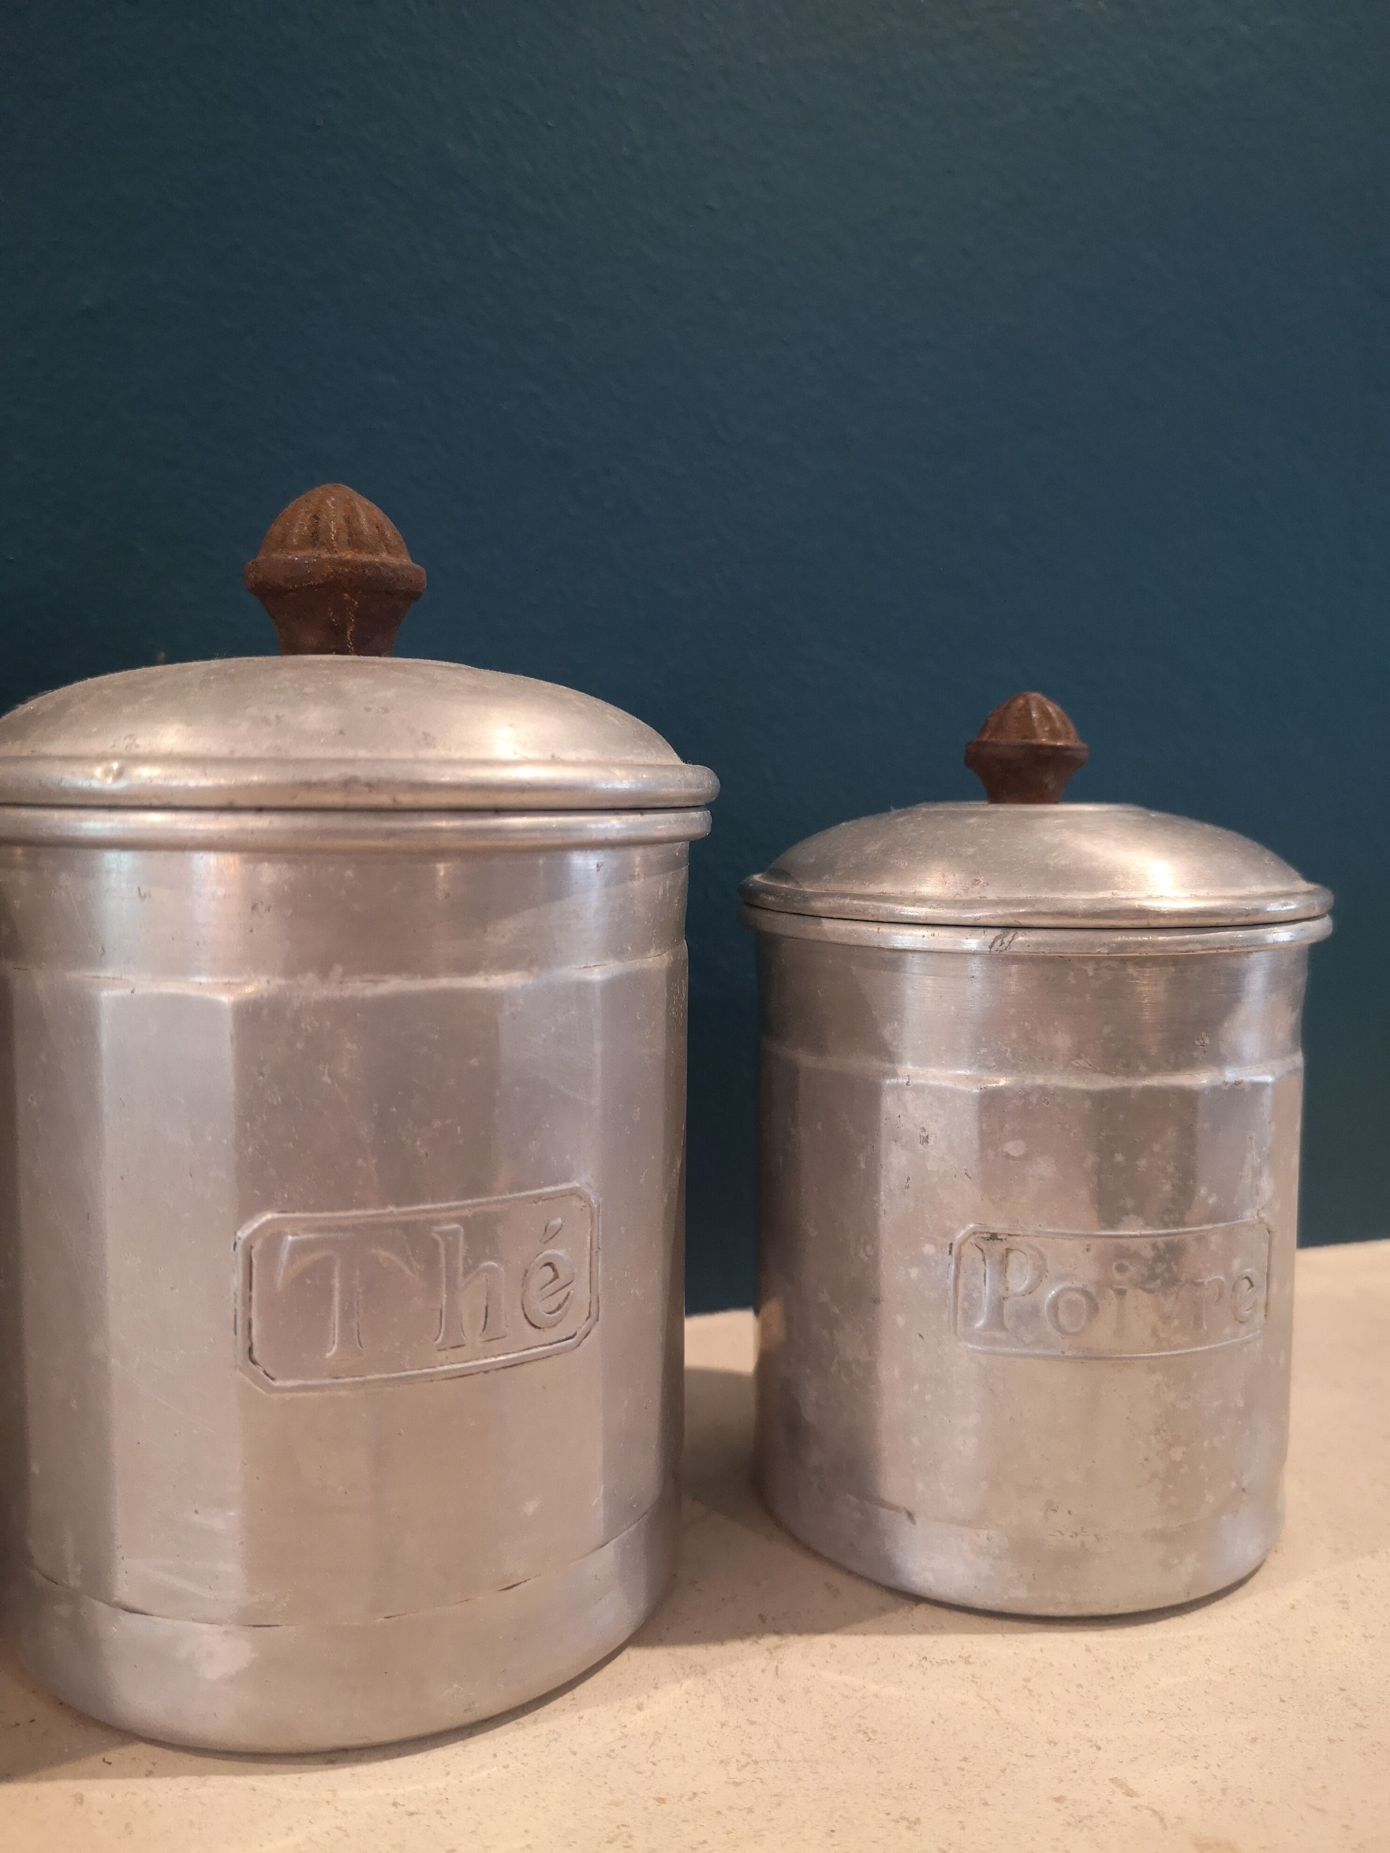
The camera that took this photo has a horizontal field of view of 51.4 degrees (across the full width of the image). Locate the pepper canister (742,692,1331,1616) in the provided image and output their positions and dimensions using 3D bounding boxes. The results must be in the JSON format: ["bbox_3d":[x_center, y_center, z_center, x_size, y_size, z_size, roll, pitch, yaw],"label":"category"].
[{"bbox_3d":[0.051,0.027,0.227,0.088,0.126,0.088,-1,5,-10],"label":"pepper canister"}]

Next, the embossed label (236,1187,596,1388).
[{"bbox_3d":[-0.030,0.041,0.165,0.043,0.021,0.006,-2,6,-24],"label":"embossed label"}]

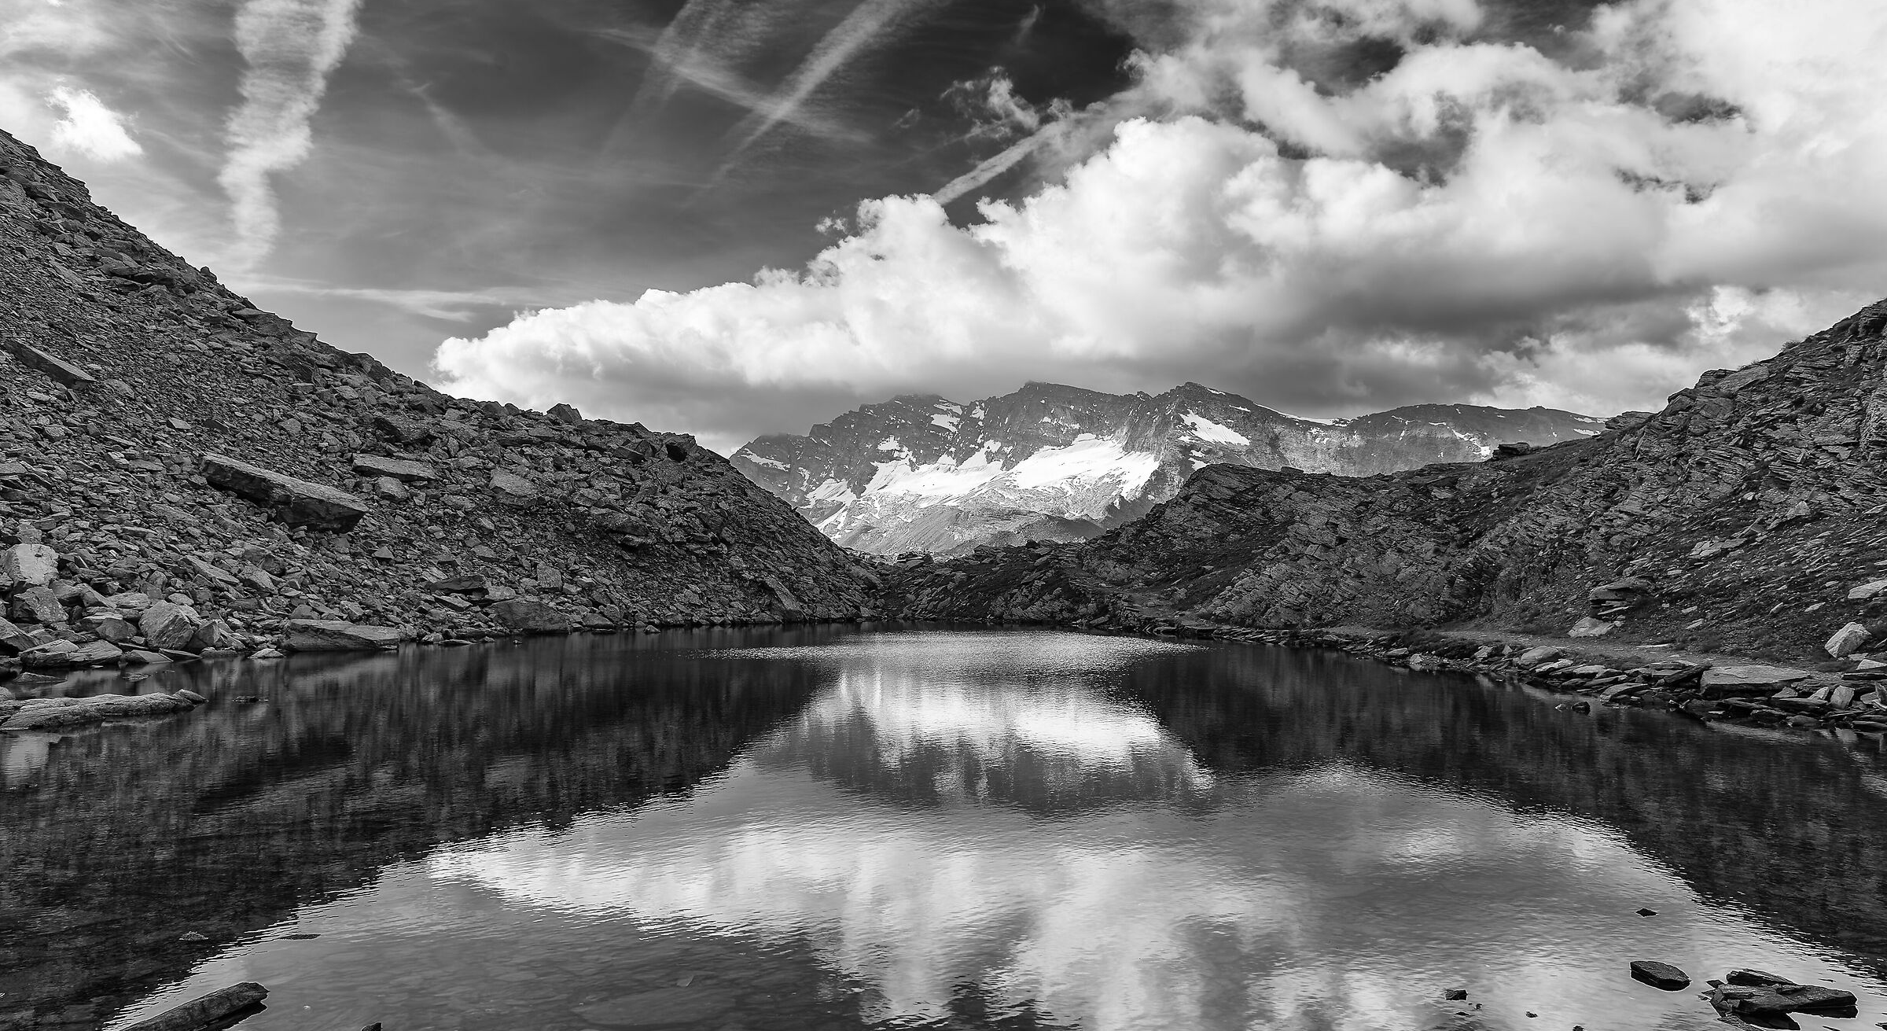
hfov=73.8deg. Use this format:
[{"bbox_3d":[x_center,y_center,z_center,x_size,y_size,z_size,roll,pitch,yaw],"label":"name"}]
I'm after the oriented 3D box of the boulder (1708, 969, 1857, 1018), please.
[{"bbox_3d":[3.572,2.053,5.339,0.580,0.110,0.280,0,-4,-6],"label":"boulder"}]

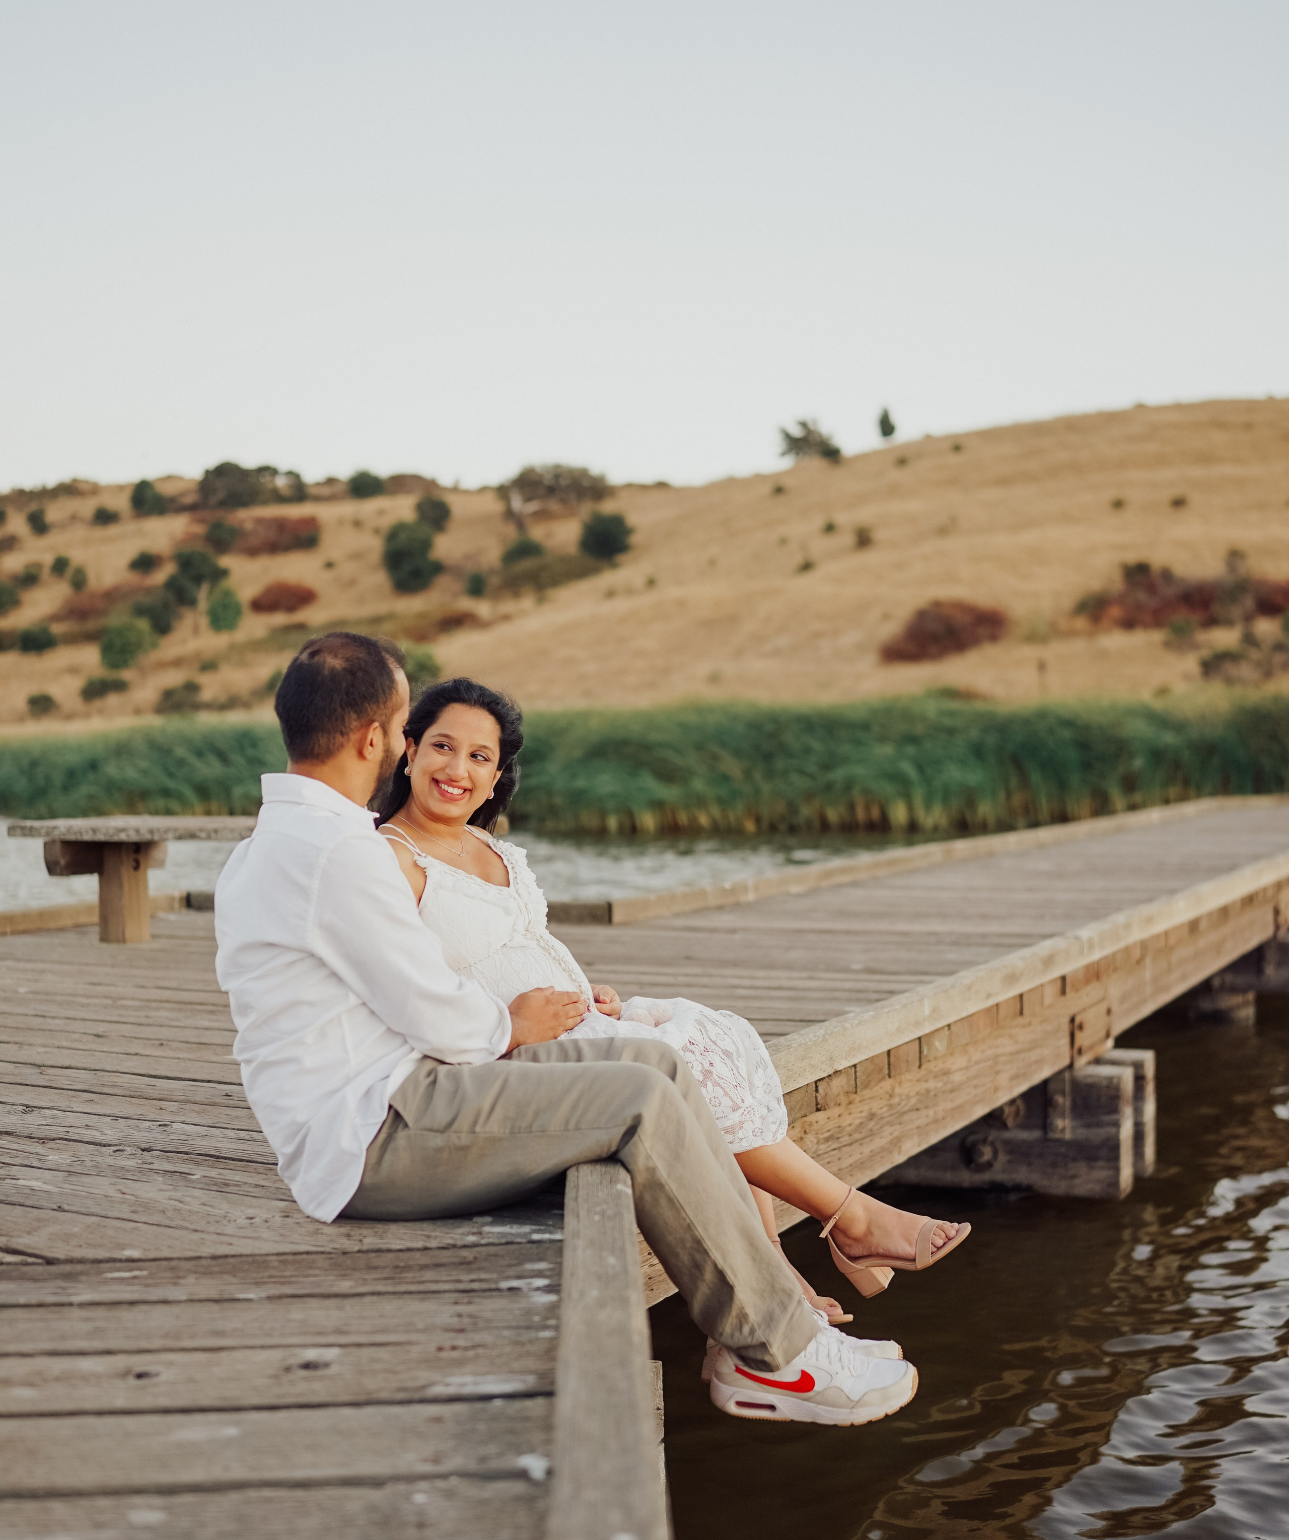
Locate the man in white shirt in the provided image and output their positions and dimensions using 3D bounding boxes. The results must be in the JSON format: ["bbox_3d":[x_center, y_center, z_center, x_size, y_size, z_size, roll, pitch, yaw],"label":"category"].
[{"bbox_3d":[-0.115,0.365,2.800,0.980,1.130,0.600,-1,1,-14],"label":"man in white shirt"}]

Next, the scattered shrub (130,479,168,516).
[{"bbox_3d":[-39.553,-21.699,150.000,2.890,3.010,2.750,0,2,0],"label":"scattered shrub"}]

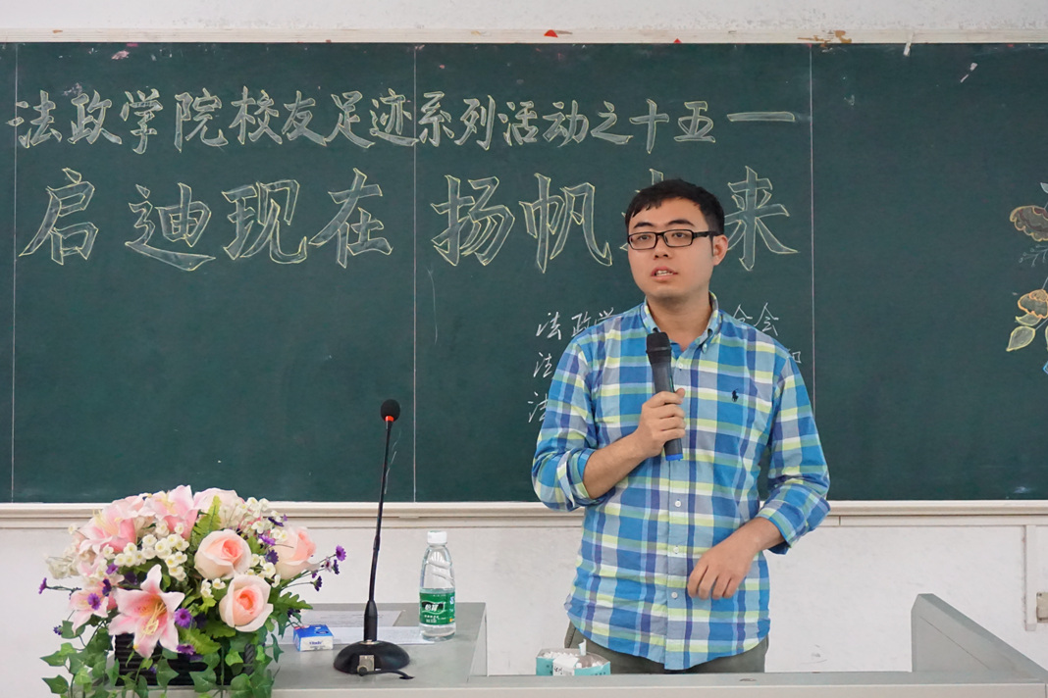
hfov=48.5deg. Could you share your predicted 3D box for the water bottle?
[{"bbox_3d":[-0.141,0.386,1.902,0.061,0.171,0.061,0,-2,0],"label":"water bottle"}]

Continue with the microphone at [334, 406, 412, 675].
[{"bbox_3d":[-0.218,0.269,1.725,0.115,0.395,0.125,0,-2,9],"label":"microphone"}]

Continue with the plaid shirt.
[{"bbox_3d":[0.308,0.250,2.270,0.560,0.720,0.350,-1,-2,13],"label":"plaid shirt"}]

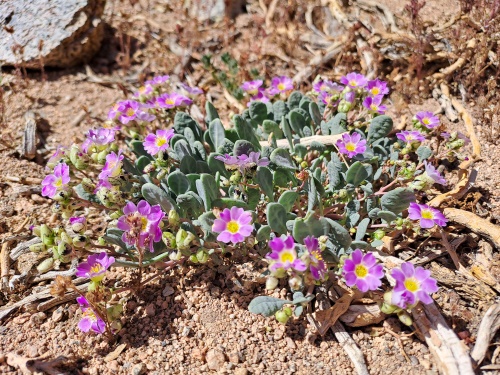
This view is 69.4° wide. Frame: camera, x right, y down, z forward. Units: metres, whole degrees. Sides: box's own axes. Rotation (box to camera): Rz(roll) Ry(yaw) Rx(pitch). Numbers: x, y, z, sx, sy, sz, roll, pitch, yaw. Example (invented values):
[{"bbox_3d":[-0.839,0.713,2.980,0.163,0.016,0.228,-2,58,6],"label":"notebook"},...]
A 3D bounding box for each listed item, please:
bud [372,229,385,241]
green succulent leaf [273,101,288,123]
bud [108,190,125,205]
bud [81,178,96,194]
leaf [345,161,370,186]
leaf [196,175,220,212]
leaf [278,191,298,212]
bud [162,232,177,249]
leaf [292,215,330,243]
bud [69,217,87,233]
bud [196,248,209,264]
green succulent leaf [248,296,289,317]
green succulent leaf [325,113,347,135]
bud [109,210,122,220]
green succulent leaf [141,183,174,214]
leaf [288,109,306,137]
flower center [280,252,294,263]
[{"bbox_3d":[0.105,0.038,0.295,0.009,0.010,0.009,12,30,21],"label":"bud"},{"bbox_3d":[0.034,-0.084,0.397,0.017,0.025,0.006,2,23,4],"label":"green succulent leaf"},{"bbox_3d":[-0.113,0.008,0.305,0.013,0.013,0.012,-5,30,-20],"label":"bud"},{"bbox_3d":[-0.179,-0.001,0.401,0.012,0.019,0.012,-15,23,11],"label":"bud"},{"bbox_3d":[0.123,-0.015,0.412,0.027,0.034,0.008,5,30,-3],"label":"leaf"},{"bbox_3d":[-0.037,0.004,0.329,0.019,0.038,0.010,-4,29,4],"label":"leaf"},{"bbox_3d":[0.038,0.016,0.369,0.018,0.031,0.005,16,29,-7],"label":"leaf"},{"bbox_3d":[-0.066,0.044,0.297,0.011,0.014,0.011,-13,31,7],"label":"bud"},{"bbox_3d":[0.056,0.040,0.336,0.032,0.034,0.006,0,30,0],"label":"leaf"},{"bbox_3d":[-0.136,0.030,0.287,0.011,0.013,0.011,-23,34,-26],"label":"bud"},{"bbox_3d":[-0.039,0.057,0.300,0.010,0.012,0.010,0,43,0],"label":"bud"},{"bbox_3d":[0.015,0.093,0.283,0.033,0.005,0.019,-4,57,-3],"label":"green succulent leaf"},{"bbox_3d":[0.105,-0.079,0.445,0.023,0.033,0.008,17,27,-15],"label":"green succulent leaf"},{"bbox_3d":[-0.119,0.025,0.319,0.011,0.009,0.010,10,35,-6],"label":"bud"},{"bbox_3d":[-0.085,0.010,0.335,0.040,0.006,0.017,43,70,-9],"label":"green succulent leaf"},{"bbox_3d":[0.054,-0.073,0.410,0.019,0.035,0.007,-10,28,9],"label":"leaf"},{"bbox_3d":[0.031,0.059,0.302,0.012,0.012,0.005,0,-5,0],"label":"flower center"}]

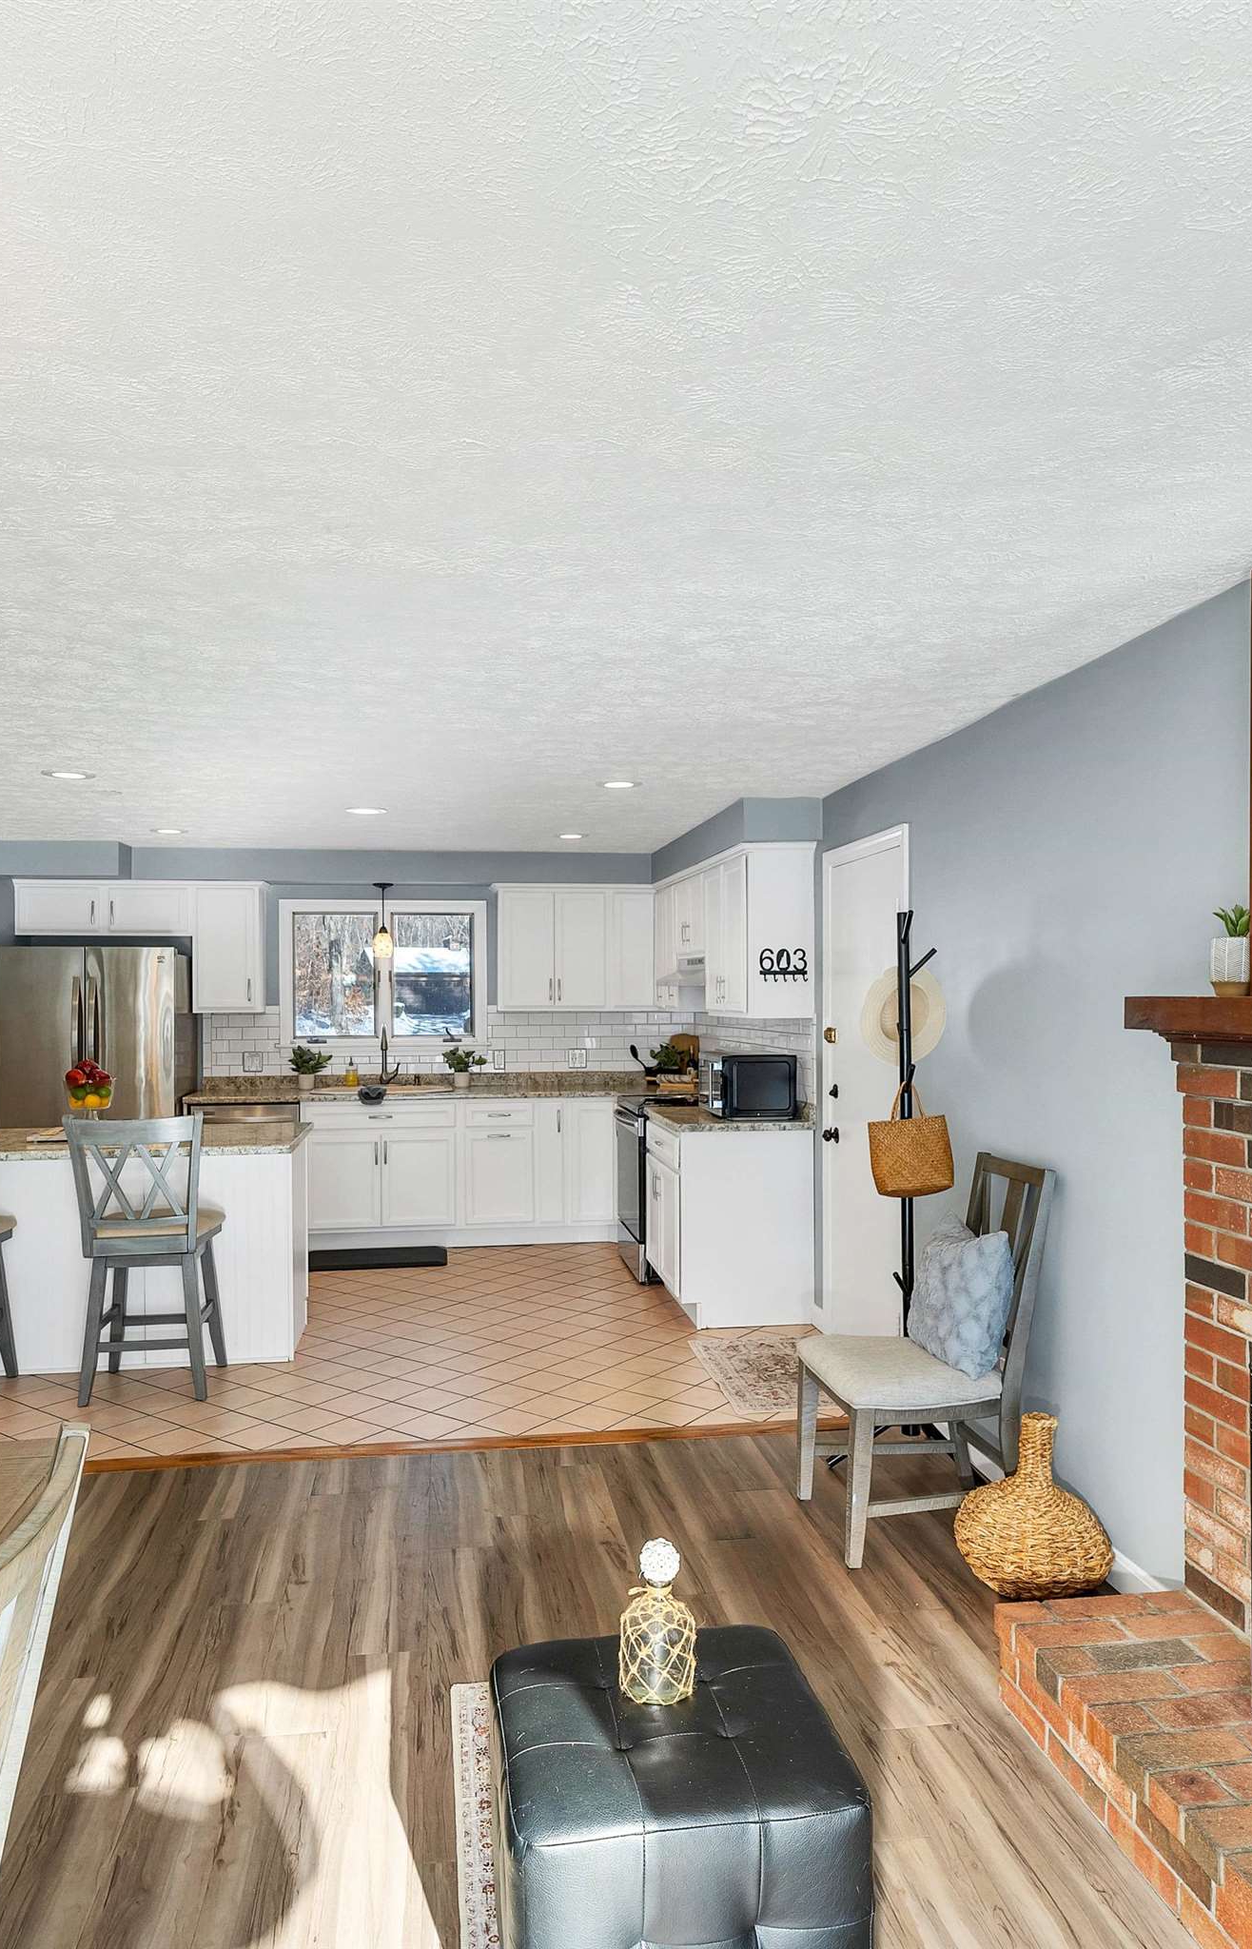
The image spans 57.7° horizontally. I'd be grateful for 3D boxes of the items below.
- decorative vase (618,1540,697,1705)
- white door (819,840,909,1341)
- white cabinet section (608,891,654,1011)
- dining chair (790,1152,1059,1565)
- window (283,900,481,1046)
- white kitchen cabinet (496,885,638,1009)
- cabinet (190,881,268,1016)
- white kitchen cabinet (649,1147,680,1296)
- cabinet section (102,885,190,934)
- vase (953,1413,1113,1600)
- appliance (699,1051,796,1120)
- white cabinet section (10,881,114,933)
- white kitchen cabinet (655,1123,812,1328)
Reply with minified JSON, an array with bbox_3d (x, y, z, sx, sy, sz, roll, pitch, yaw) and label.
[{"bbox_3d":[0.052,1.014,1.818,0.120,0.238,0.120,0,-1,-9],"label":"decorative vase"},{"bbox_3d":[0.946,0.524,4.562,0.060,2.110,0.940,0,-1,-9],"label":"white door"},{"bbox_3d":[0.006,-0.154,7.409,0.330,0.765,0.330,0,-1,-9],"label":"white cabinet section"},{"bbox_3d":[0.834,1.075,3.276,0.630,1.030,0.490,0,-1,-9],"label":"dining chair"},{"bbox_3d":[-1.560,-0.006,7.305,1.245,0.920,0.110,0,-1,-9],"label":"window"},{"bbox_3d":[-0.373,-0.162,7.288,0.940,0.780,0.340,0,-1,-9],"label":"white kitchen cabinet"},{"bbox_3d":[-2.422,-0.162,6.985,0.420,0.765,0.300,0,-1,-9],"label":"cabinet"},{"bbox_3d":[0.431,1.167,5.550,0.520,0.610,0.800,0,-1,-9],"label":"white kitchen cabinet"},{"bbox_3d":[-2.855,-0.389,6.894,0.495,0.318,0.340,0,-1,-9],"label":"cabinet section"},{"bbox_3d":[1.016,1.345,2.836,0.380,0.480,0.380,0,-1,-9],"label":"vase"},{"bbox_3d":[0.563,0.525,5.447,0.400,0.290,0.480,0,-1,-9],"label":"appliance"},{"bbox_3d":[-3.331,-0.388,6.816,0.510,0.318,0.340,0,-1,-9],"label":"white cabinet section"},{"bbox_3d":[0.493,1.167,5.596,0.620,0.910,0.800,0,-1,-9],"label":"white kitchen cabinet"}]

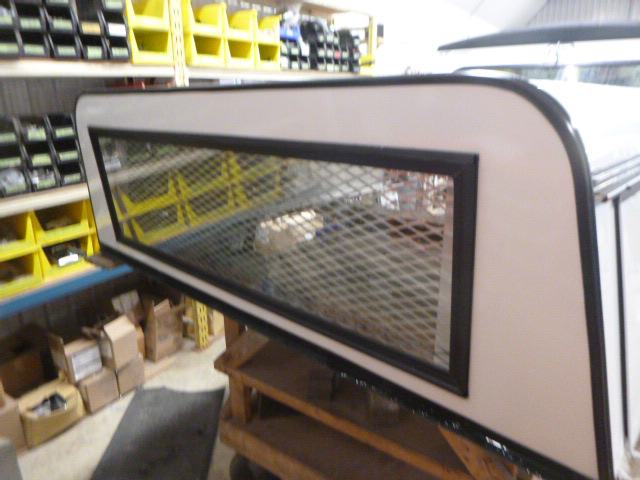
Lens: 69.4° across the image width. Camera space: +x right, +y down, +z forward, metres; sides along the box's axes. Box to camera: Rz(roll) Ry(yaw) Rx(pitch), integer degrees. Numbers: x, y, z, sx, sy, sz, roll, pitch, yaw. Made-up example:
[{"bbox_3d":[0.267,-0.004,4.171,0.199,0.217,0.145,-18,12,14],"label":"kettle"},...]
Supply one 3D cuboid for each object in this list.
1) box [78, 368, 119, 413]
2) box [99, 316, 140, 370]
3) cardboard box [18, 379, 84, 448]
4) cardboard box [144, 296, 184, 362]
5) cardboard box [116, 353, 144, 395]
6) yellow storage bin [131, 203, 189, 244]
[{"bbox_3d":[-1.108,0.703,2.241,0.202,0.149,0.141,13,22,33],"label":"box"},{"bbox_3d":[-1.010,0.503,2.290,0.178,0.196,0.128,13,22,33],"label":"box"},{"bbox_3d":[-1.220,0.759,2.066,0.158,0.155,0.241,13,22,33],"label":"cardboard box"},{"bbox_3d":[-0.921,0.480,2.633,0.173,0.326,0.194,13,22,33],"label":"cardboard box"},{"bbox_3d":[-1.017,0.665,2.347,0.193,0.157,0.132,13,22,33],"label":"cardboard box"},{"bbox_3d":[-0.817,-0.108,2.228,0.225,0.165,0.300,-21,28,-32],"label":"yellow storage bin"}]

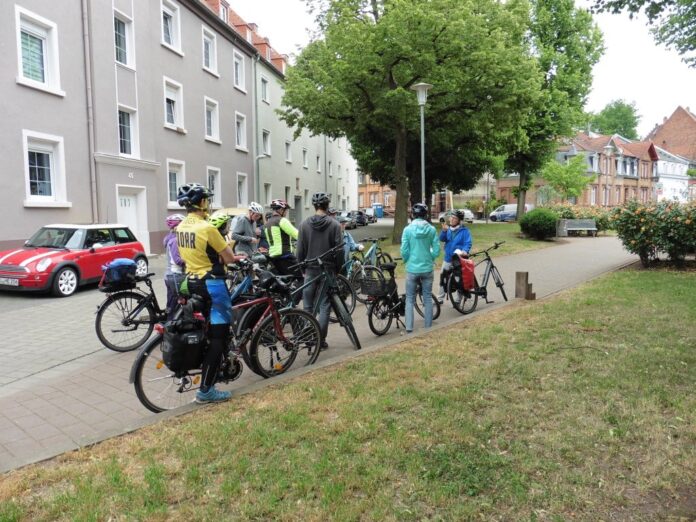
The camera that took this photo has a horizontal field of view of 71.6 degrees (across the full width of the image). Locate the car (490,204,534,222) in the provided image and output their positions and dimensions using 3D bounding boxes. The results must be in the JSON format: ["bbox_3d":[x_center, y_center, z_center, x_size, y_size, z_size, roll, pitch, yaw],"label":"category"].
[{"bbox_3d":[18.747,-5.436,55.000,4.700,1.950,1.880,4,8,41],"label":"car"}]

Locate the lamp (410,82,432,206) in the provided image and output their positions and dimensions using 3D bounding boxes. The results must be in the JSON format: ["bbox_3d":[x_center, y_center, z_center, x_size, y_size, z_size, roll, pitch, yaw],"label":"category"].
[{"bbox_3d":[2.111,-2.403,13.621,0.620,5.100,0.620,0,6,0],"label":"lamp"}]

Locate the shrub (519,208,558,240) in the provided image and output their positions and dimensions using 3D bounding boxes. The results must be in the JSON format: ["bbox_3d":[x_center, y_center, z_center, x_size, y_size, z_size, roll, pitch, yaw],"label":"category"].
[{"bbox_3d":[9.419,-1.810,23.800,1.850,1.520,1.850,-1,6,0],"label":"shrub"}]

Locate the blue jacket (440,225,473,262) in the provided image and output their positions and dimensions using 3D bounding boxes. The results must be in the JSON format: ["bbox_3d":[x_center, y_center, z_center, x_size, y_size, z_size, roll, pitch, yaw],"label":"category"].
[{"bbox_3d":[1.897,-0.314,8.515,0.560,0.650,0.360,3,7,27],"label":"blue jacket"}]

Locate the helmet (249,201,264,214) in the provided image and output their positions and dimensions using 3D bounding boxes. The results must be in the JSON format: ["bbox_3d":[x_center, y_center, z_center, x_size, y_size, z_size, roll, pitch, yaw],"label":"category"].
[{"bbox_3d":[-1.569,-0.912,8.300,0.280,0.180,0.210,32,18,19],"label":"helmet"}]

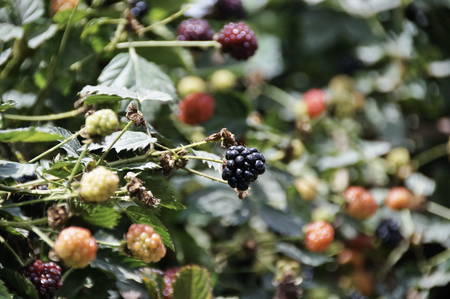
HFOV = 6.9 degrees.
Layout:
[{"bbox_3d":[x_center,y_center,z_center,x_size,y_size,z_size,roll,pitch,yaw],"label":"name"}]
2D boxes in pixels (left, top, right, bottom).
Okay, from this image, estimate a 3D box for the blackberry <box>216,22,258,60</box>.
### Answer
[{"bbox_3d":[0.006,-0.052,1.800,0.019,0.018,0.019,0,6,0],"label":"blackberry"}]

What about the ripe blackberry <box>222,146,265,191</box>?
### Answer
[{"bbox_3d":[0.009,0.009,1.780,0.020,0.021,0.020,0,10,0],"label":"ripe blackberry"}]

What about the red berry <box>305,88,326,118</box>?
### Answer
[{"bbox_3d":[0.045,-0.023,1.860,0.011,0.014,0.012,0,6,0],"label":"red berry"}]

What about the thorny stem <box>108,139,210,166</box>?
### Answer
[{"bbox_3d":[-0.029,0.001,1.650,0.046,0.002,0.002,-14,0,0],"label":"thorny stem"}]

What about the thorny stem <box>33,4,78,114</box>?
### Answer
[{"bbox_3d":[-0.085,-0.045,1.880,0.003,0.059,0.003,23,0,0],"label":"thorny stem"}]

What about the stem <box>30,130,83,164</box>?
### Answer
[{"bbox_3d":[-0.074,-0.001,1.640,0.027,0.002,0.002,-31,0,0],"label":"stem"}]

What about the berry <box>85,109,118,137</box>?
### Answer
[{"bbox_3d":[-0.054,-0.012,1.640,0.014,0.013,0.013,-27,0,9],"label":"berry"}]

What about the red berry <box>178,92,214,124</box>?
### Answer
[{"bbox_3d":[-0.015,-0.021,1.930,0.018,0.017,0.018,0,6,0],"label":"red berry"}]

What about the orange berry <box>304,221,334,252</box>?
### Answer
[{"bbox_3d":[0.050,0.046,2.000,0.016,0.016,0.016,0,10,0],"label":"orange berry"}]

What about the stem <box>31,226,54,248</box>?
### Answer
[{"bbox_3d":[-0.078,0.037,1.610,0.013,0.002,0.002,42,0,0],"label":"stem"}]

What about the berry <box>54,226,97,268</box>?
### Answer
[{"bbox_3d":[-0.070,0.046,1.750,0.020,0.020,0.020,0,6,0],"label":"berry"}]

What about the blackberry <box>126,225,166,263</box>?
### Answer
[{"bbox_3d":[-0.038,0.045,1.800,0.019,0.018,0.018,0,10,0],"label":"blackberry"}]

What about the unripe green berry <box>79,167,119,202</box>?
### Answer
[{"bbox_3d":[-0.060,0.017,1.780,0.019,0.017,0.018,0,10,0],"label":"unripe green berry"}]

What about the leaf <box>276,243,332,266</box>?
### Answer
[{"bbox_3d":[0.047,0.062,2.200,0.034,0.013,0.020,0,6,0],"label":"leaf"}]

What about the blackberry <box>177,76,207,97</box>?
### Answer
[{"bbox_3d":[-0.018,-0.032,1.970,0.015,0.015,0.015,0,10,0],"label":"blackberry"}]

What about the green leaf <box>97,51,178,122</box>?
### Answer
[{"bbox_3d":[-0.043,-0.030,1.800,0.039,0.034,0.016,0,6,0],"label":"green leaf"}]

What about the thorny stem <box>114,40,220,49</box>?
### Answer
[{"bbox_3d":[-0.025,-0.046,1.660,0.046,0.003,0.003,-1,0,0],"label":"thorny stem"}]

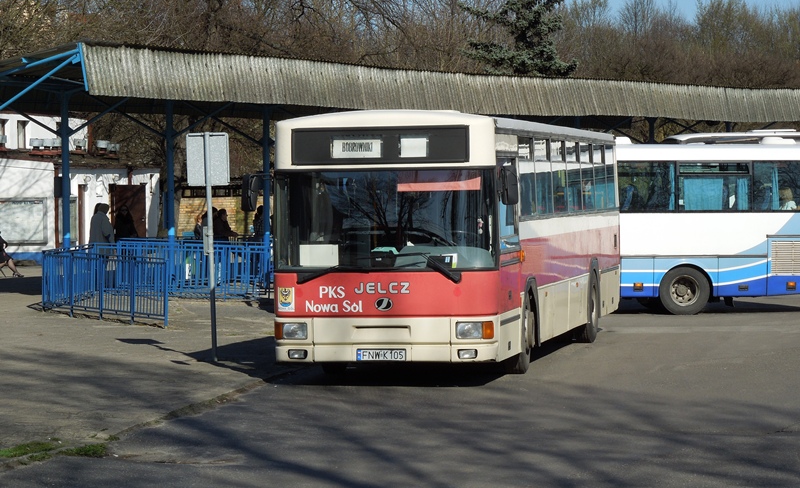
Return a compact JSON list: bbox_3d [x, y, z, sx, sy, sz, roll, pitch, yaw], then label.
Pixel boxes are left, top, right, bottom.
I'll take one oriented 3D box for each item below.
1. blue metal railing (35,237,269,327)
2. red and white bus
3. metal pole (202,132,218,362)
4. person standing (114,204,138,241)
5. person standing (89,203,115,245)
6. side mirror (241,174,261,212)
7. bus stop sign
[{"bbox_3d":[-4.292,0.584,47.612,4.000,1.040,12.000,-1,1,-5],"label":"blue metal railing"},{"bbox_3d":[0.944,-0.095,35.194,2.460,3.000,12.100,-1,1,11],"label":"red and white bus"},{"bbox_3d":[-2.213,0.038,32.326,0.065,2.700,0.065,-2,1,11],"label":"metal pole"},{"bbox_3d":[-5.899,0.032,59.000,0.500,1.720,0.380,-1,1,11],"label":"person standing"},{"bbox_3d":[-6.186,0.062,57.001,0.420,1.750,0.540,-2,2,-41],"label":"person standing"},{"bbox_3d":[-1.607,-0.546,29.616,0.200,0.400,0.150,0,1,20],"label":"side mirror"},{"bbox_3d":[-2.261,-0.996,32.354,0.490,0.620,0.050,-2,1,11],"label":"bus stop sign"}]

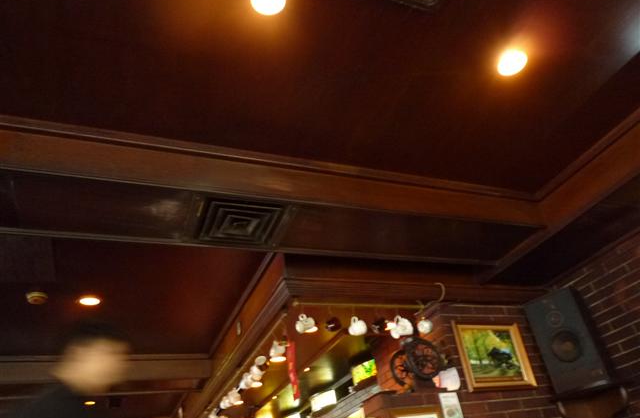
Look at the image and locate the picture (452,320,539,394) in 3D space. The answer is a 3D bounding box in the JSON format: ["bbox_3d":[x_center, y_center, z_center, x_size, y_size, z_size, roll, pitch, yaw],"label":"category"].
[{"bbox_3d":[0.985,0.838,2.635,0.473,0.377,0.035,6,-35,-22],"label":"picture"}]

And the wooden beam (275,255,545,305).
[{"bbox_3d":[0.622,0.452,2.733,1.780,0.272,0.130,6,-35,-22],"label":"wooden beam"}]

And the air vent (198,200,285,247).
[{"bbox_3d":[-0.322,0.049,1.855,0.310,0.040,0.312,6,-35,-22],"label":"air vent"}]

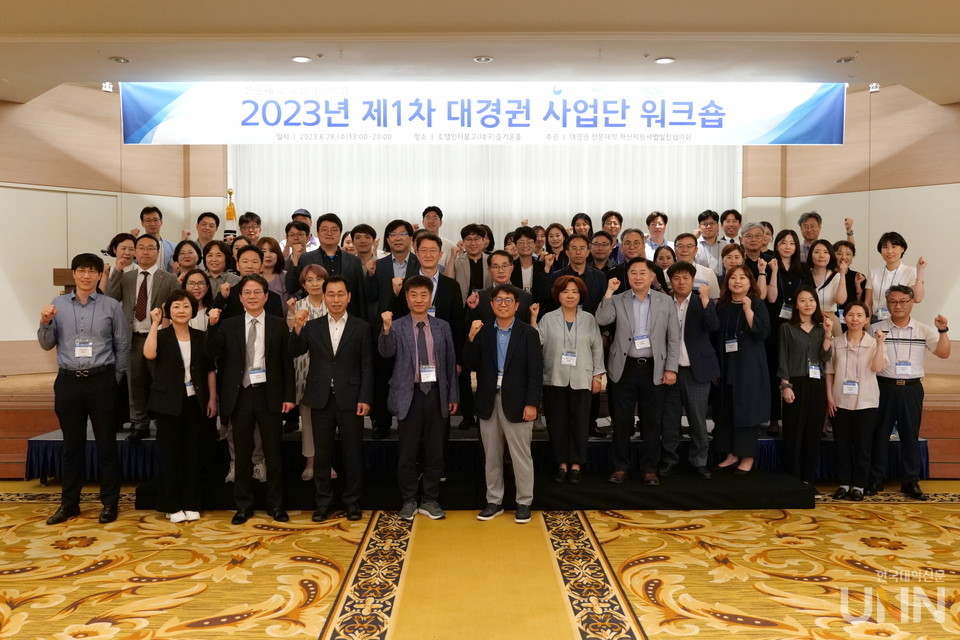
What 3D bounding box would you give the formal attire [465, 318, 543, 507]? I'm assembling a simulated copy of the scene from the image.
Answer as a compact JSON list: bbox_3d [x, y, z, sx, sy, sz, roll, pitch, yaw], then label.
[{"bbox_3d":[0.164,0.649,5.394,0.530,1.321,0.370,0,3,5],"label":"formal attire"}]

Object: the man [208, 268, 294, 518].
[{"bbox_3d":[-1.625,0.547,5.474,0.580,1.735,0.430,0,2,-10],"label":"man"}]

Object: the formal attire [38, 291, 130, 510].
[{"bbox_3d":[-2.797,0.578,5.476,0.580,1.573,0.380,0,2,-8],"label":"formal attire"}]

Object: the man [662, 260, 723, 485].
[{"bbox_3d":[1.688,0.393,6.200,0.560,1.710,0.420,1,2,28],"label":"man"}]

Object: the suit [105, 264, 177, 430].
[{"bbox_3d":[-2.937,0.253,6.750,0.620,1.490,0.380,0,2,-13],"label":"suit"}]

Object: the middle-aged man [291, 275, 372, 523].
[{"bbox_3d":[-1.054,0.546,5.523,0.570,1.733,0.420,0,2,-5],"label":"middle-aged man"}]

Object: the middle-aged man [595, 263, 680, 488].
[{"bbox_3d":[1.182,0.368,5.767,0.603,1.677,0.420,0,3,8],"label":"middle-aged man"}]

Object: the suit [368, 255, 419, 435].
[{"bbox_3d":[-0.684,0.185,6.493,0.504,1.499,0.360,0,3,0],"label":"suit"}]

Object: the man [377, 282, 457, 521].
[{"bbox_3d":[-0.439,0.550,5.520,0.580,1.730,0.420,0,2,-5],"label":"man"}]

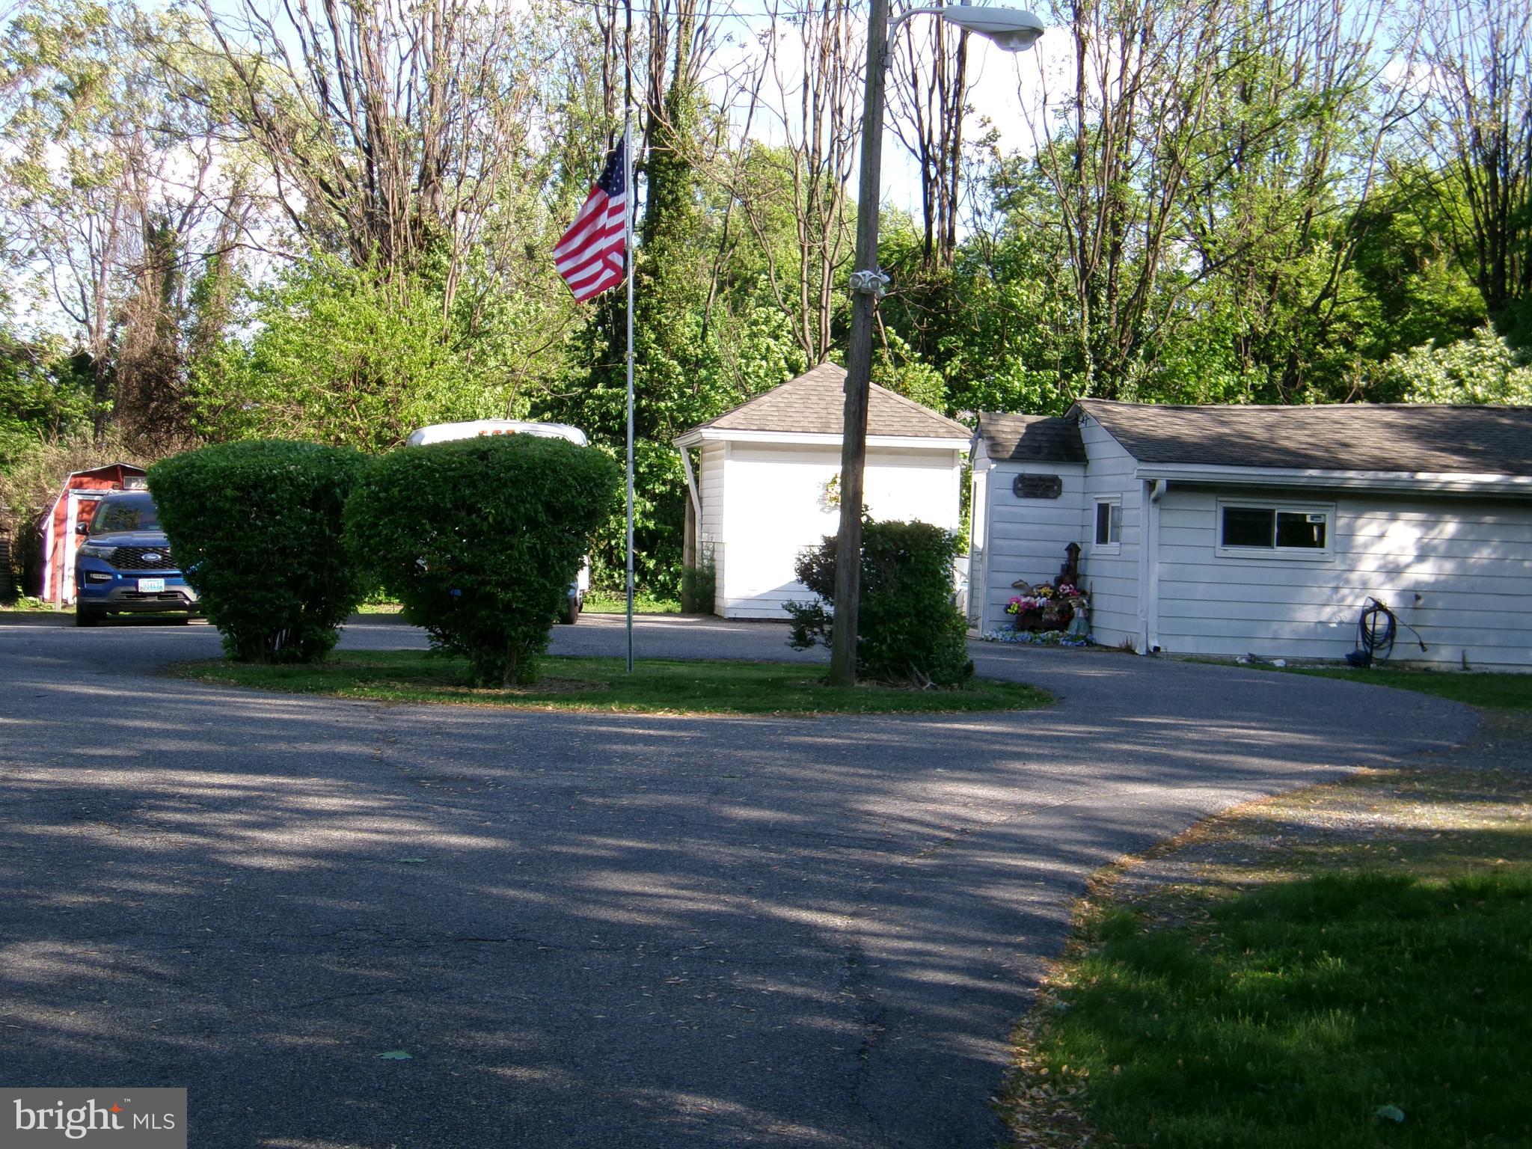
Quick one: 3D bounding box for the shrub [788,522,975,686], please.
[{"bbox_3d":[1.146,0.273,31.400,1.880,1.700,1.700,2,1,2],"label":"shrub"}]

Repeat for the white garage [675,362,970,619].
[{"bbox_3d":[0.841,-1.239,46.800,3.900,3.800,3.900,2,1,-6],"label":"white garage"}]

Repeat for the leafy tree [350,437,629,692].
[{"bbox_3d":[-2.641,-0.140,28.900,2.550,2.360,2.350,2,1,-5],"label":"leafy tree"}]

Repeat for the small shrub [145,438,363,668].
[{"bbox_3d":[-5.272,-0.256,32.300,2.360,2.300,2.250,2,1,-9],"label":"small shrub"}]

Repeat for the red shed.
[{"bbox_3d":[-10.918,-0.701,52.739,2.450,2.330,2.900,2,1,-7],"label":"red shed"}]

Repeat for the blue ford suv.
[{"bbox_3d":[-8.365,-0.235,42.000,2.080,1.780,5.050,2,1,-12],"label":"blue ford suv"}]

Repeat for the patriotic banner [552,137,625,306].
[{"bbox_3d":[-1.822,-3.664,32.200,0.780,1.680,0.350,2,1,-6],"label":"patriotic banner"}]

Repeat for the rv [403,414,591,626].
[{"bbox_3d":[-3.858,-0.768,45.700,2.450,2.850,6.600,2,1,-3],"label":"rv"}]

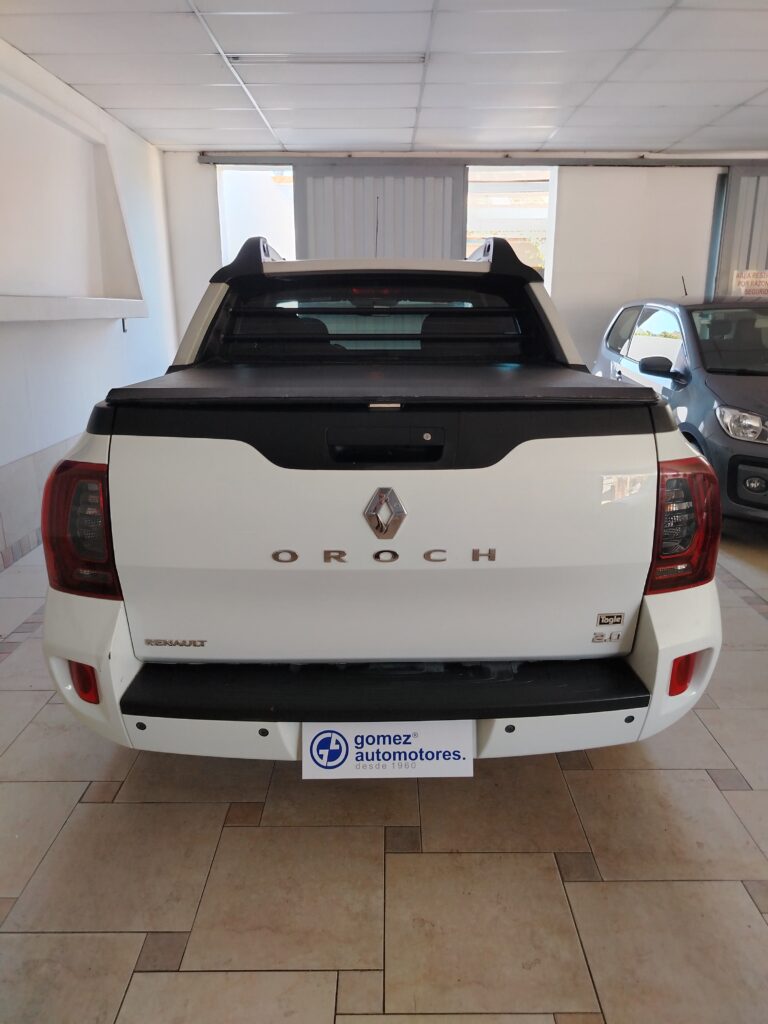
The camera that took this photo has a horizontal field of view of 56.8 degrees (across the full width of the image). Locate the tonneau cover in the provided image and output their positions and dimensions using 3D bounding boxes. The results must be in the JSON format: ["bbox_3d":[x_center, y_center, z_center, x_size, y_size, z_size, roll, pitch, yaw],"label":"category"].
[{"bbox_3d":[-0.008,-0.419,2.236,1.270,0.052,1.250,0,15,-1],"label":"tonneau cover"}]

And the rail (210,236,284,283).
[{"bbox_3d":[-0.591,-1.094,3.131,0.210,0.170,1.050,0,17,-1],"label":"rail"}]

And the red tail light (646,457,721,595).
[{"bbox_3d":[0.768,0.019,1.864,0.240,0.355,0.250,0,17,-1],"label":"red tail light"}]

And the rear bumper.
[{"bbox_3d":[0.004,0.377,1.833,1.790,0.355,0.440,0,17,-1],"label":"rear bumper"}]

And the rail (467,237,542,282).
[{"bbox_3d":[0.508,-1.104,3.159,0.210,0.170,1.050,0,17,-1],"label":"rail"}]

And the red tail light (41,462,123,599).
[{"bbox_3d":[-0.767,0.032,1.826,0.240,0.355,0.250,0,17,-1],"label":"red tail light"}]

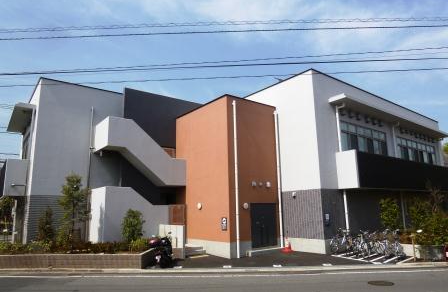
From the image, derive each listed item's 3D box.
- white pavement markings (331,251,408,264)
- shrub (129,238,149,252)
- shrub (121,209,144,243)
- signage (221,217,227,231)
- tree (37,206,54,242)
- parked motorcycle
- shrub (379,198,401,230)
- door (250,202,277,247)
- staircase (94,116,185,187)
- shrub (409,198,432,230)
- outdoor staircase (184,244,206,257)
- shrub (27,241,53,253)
[{"bbox_3d":[5.173,3.981,11.188,2.119,0.040,2.394,9,-15,-43],"label":"white pavement markings"},{"bbox_3d":[-3.474,4.066,12.664,0.780,0.528,0.720,8,-14,-37],"label":"shrub"},{"bbox_3d":[-4.040,3.579,13.714,1.020,1.564,0.980,8,-14,-37],"label":"shrub"},{"bbox_3d":[-0.028,3.256,12.879,0.040,0.560,0.330,7,-14,-38],"label":"signage"},{"bbox_3d":[-7.758,3.455,13.500,0.720,1.650,0.720,-2,-11,2],"label":"tree"},{"bbox_3d":[-2.296,3.809,11.611,0.800,1.170,2.000,0,-11,-7],"label":"parked motorcycle"},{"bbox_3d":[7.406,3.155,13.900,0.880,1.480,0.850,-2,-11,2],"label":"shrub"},{"bbox_3d":[1.966,3.826,15.073,1.768,2.086,0.117,8,-14,-37],"label":"door"},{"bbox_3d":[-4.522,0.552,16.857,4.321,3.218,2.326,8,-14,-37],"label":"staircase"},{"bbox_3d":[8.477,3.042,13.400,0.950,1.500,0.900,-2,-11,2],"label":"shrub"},{"bbox_3d":[-1.453,4.584,13.608,1.150,0.370,0.750,7,-14,-38],"label":"outdoor staircase"},{"bbox_3d":[-7.574,4.113,12.750,1.000,0.500,0.700,-2,-11,2],"label":"shrub"}]

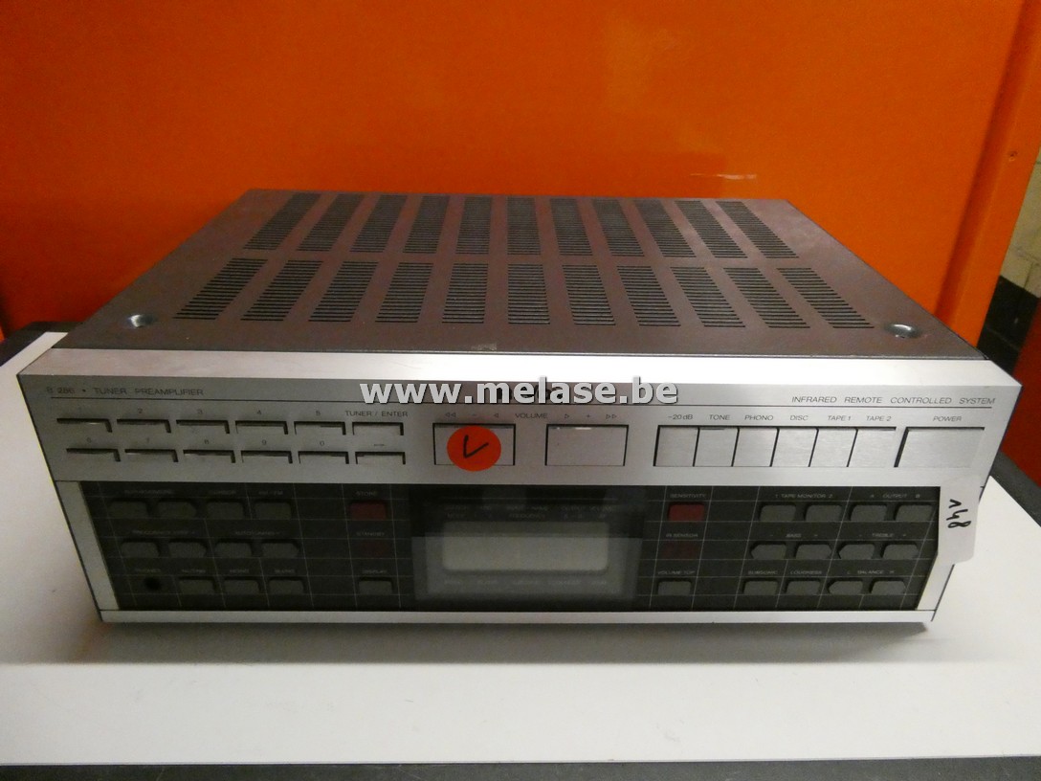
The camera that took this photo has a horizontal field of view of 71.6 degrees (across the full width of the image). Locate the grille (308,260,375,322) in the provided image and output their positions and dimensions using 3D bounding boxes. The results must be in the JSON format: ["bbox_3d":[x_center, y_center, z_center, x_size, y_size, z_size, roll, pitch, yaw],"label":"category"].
[{"bbox_3d":[-0.100,-0.058,0.416,0.022,0.003,0.092,1,30,-1],"label":"grille"}]

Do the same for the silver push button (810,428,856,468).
[{"bbox_3d":[0.149,0.027,0.343,0.018,0.022,0.005,1,29,-1],"label":"silver push button"}]

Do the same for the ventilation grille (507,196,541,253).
[{"bbox_3d":[0.002,-0.123,0.535,0.021,0.003,0.142,1,29,-1],"label":"ventilation grille"}]

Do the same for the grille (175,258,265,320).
[{"bbox_3d":[-0.170,-0.059,0.416,0.022,0.003,0.092,1,30,-1],"label":"grille"}]

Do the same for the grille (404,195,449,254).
[{"bbox_3d":[-0.068,-0.124,0.533,0.022,0.003,0.141,1,29,-1],"label":"grille"}]

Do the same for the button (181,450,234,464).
[{"bbox_3d":[-0.146,0.030,0.340,0.023,0.007,0.005,1,29,-1],"label":"button"}]

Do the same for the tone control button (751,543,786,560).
[{"bbox_3d":[0.127,0.082,0.370,0.017,0.009,0.004,1,30,-1],"label":"tone control button"}]

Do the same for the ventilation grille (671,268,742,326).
[{"bbox_3d":[0.108,-0.055,0.423,0.022,0.003,0.094,1,29,-2],"label":"ventilation grille"}]

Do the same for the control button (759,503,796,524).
[{"bbox_3d":[0.129,0.061,0.361,0.017,0.011,0.004,1,29,-1],"label":"control button"}]

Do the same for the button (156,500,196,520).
[{"bbox_3d":[-0.168,0.058,0.355,0.018,0.011,0.005,1,29,-2],"label":"button"}]

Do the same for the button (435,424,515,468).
[{"bbox_3d":[-0.021,0.025,0.340,0.037,0.022,0.005,1,29,-2],"label":"button"}]

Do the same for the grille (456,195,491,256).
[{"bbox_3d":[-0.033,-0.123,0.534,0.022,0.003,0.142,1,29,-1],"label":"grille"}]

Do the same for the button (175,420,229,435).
[{"bbox_3d":[-0.147,0.017,0.335,0.023,0.007,0.005,1,30,-1],"label":"button"}]

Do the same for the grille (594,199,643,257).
[{"bbox_3d":[0.071,-0.122,0.537,0.022,0.002,0.142,1,29,-1],"label":"grille"}]

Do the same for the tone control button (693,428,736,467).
[{"bbox_3d":[0.093,0.027,0.344,0.019,0.022,0.005,1,30,-1],"label":"tone control button"}]

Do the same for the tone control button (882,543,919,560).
[{"bbox_3d":[0.197,0.083,0.374,0.017,0.011,0.004,1,29,-1],"label":"tone control button"}]

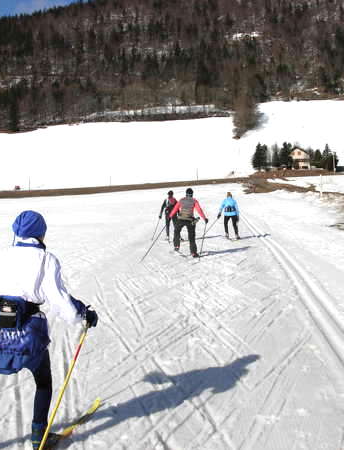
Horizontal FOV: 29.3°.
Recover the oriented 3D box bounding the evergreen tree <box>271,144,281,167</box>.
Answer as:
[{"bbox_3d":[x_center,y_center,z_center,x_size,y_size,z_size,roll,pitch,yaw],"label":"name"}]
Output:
[{"bbox_3d":[35.682,-23.760,226.000,3.100,7.900,3.100,-3,3,0],"label":"evergreen tree"}]

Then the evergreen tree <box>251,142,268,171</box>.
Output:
[{"bbox_3d":[29.743,-23.086,222.000,5.200,9.400,5.200,-3,3,0],"label":"evergreen tree"}]

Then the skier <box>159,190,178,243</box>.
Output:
[{"bbox_3d":[-0.061,-0.329,22.800,0.740,1.690,0.600,-2,3,7],"label":"skier"}]

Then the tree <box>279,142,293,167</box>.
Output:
[{"bbox_3d":[38.682,-23.804,224.000,4.500,8.500,4.500,-3,3,0],"label":"tree"}]

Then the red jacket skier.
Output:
[{"bbox_3d":[0.441,-0.065,17.100,0.980,1.740,0.650,-3,3,2],"label":"red jacket skier"}]

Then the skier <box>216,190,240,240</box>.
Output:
[{"bbox_3d":[1.913,-0.320,22.200,0.740,1.580,0.600,-3,3,6],"label":"skier"}]

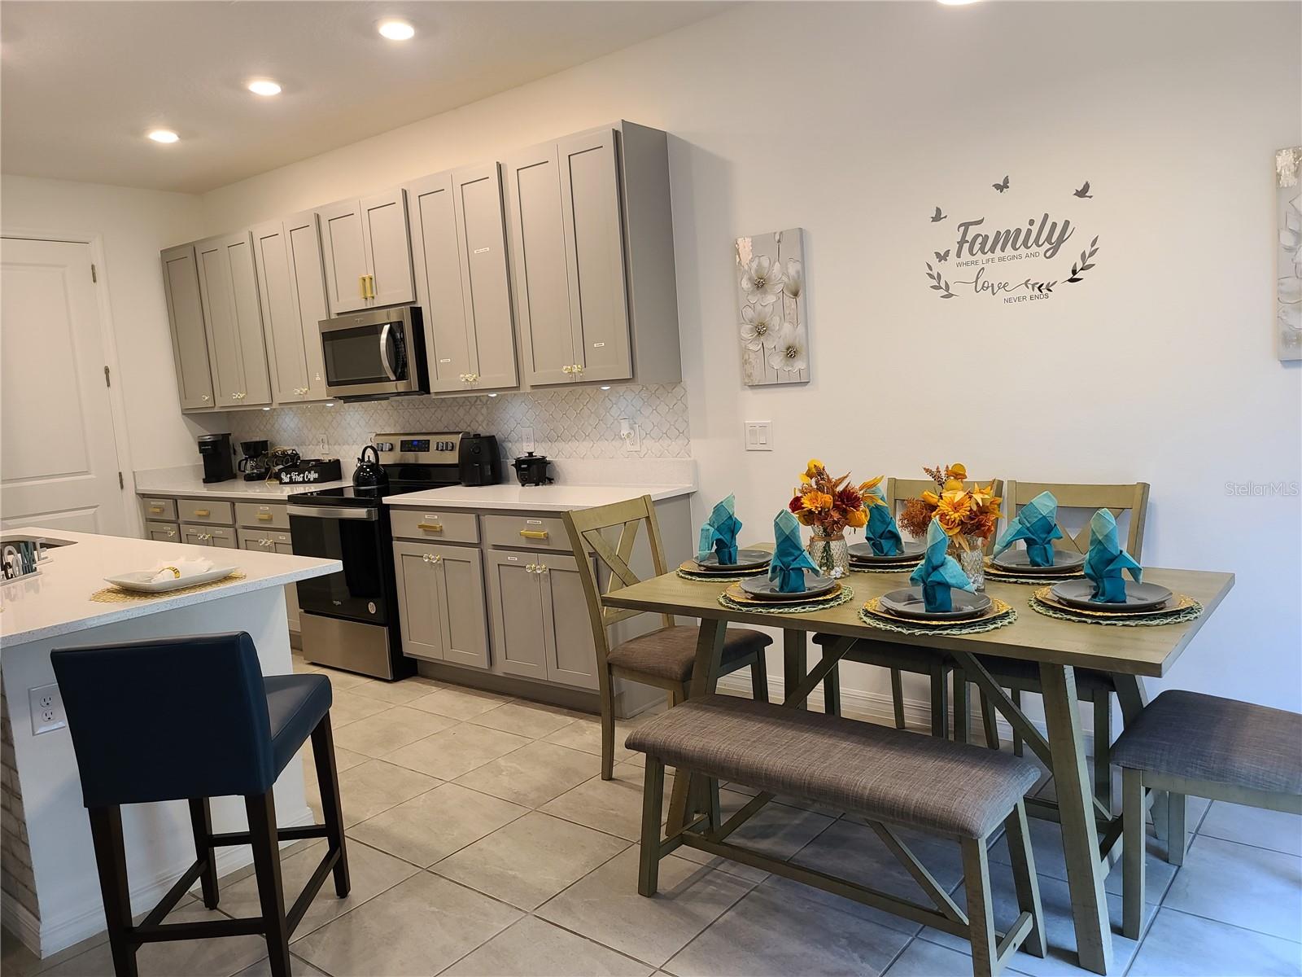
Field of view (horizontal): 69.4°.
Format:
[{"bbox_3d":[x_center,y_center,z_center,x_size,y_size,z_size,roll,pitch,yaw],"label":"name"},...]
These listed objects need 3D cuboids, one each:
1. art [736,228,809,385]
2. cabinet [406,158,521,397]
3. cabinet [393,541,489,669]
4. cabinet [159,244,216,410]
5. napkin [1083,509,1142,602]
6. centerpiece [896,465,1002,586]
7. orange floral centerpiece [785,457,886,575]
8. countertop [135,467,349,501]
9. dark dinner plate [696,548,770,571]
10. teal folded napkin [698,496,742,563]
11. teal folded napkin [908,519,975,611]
[{"bbox_3d":[0.496,-0.723,3.812,0.307,0.602,0.027,1,8,38],"label":"art"},{"bbox_3d":[-0.782,-0.999,4.588,0.671,1.068,0.326,1,9,38],"label":"cabinet"},{"bbox_3d":[-0.813,0.508,4.732,0.650,0.590,0.630,1,8,37],"label":"cabinet"},{"bbox_3d":[-2.948,-1.048,6.309,0.490,1.060,0.335,1,8,38],"label":"cabinet"},{"bbox_3d":[1.131,0.162,2.305,0.135,0.225,0.100,0,8,33],"label":"napkin"},{"bbox_3d":[0.836,0.107,2.633,0.267,0.343,0.247,1,8,37],"label":"centerpiece"},{"bbox_3d":[0.584,0.086,2.949,0.285,0.345,0.263,1,8,37],"label":"orange floral centerpiece"},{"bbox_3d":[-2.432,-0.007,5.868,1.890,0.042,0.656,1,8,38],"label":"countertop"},{"bbox_3d":[0.275,0.239,3.091,0.268,0.025,0.268,-4,7,0],"label":"dark dinner plate"},{"bbox_3d":[0.231,0.133,3.058,0.140,0.230,0.100,-4,7,3],"label":"teal folded napkin"},{"bbox_3d":[0.727,0.183,2.355,0.120,0.225,0.160,-10,9,-42],"label":"teal folded napkin"}]

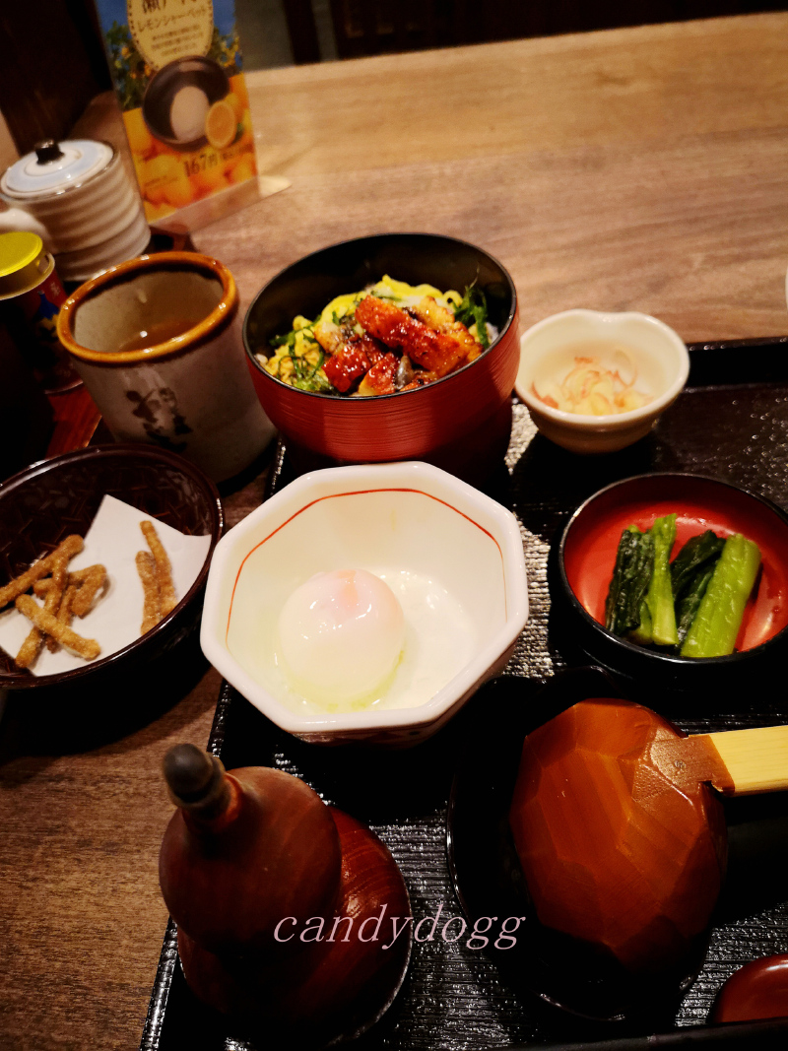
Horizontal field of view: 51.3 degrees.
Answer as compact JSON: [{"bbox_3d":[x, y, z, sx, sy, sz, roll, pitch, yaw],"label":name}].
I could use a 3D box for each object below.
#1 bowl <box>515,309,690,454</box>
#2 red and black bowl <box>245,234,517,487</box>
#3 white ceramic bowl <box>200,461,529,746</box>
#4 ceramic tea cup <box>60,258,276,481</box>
[{"bbox_3d":[0.093,-0.060,0.377,0.078,0.040,0.075,-4,50,5],"label":"bowl"},{"bbox_3d":[-0.004,-0.076,0.390,0.124,0.065,0.124,-4,50,5],"label":"red and black bowl"},{"bbox_3d":[-0.008,0.035,0.309,0.113,0.048,0.113,-5,50,4],"label":"white ceramic bowl"},{"bbox_3d":[-0.104,-0.073,0.396,0.083,0.081,0.083,-4,50,5],"label":"ceramic tea cup"}]

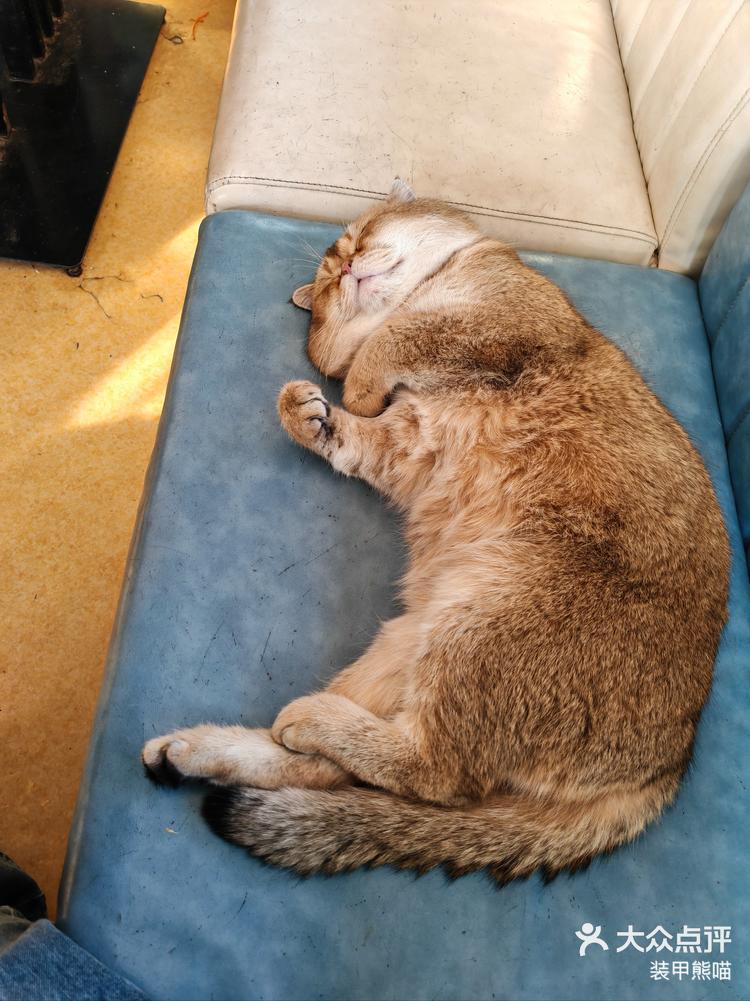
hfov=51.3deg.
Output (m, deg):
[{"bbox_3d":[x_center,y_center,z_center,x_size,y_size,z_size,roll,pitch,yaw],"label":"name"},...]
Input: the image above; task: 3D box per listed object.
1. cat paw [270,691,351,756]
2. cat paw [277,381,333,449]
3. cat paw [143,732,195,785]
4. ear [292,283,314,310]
[{"bbox_3d":[-0.041,0.144,0.507,0.050,0.036,0.037,18,63,1],"label":"cat paw"},{"bbox_3d":[-0.055,-0.070,0.632,0.040,0.038,0.050,-18,69,-16],"label":"cat paw"},{"bbox_3d":[-0.137,0.171,0.517,0.035,0.033,0.034,5,64,-6],"label":"cat paw"},{"bbox_3d":[-0.064,-0.182,0.695,0.024,0.012,0.027,3,64,-13],"label":"ear"}]

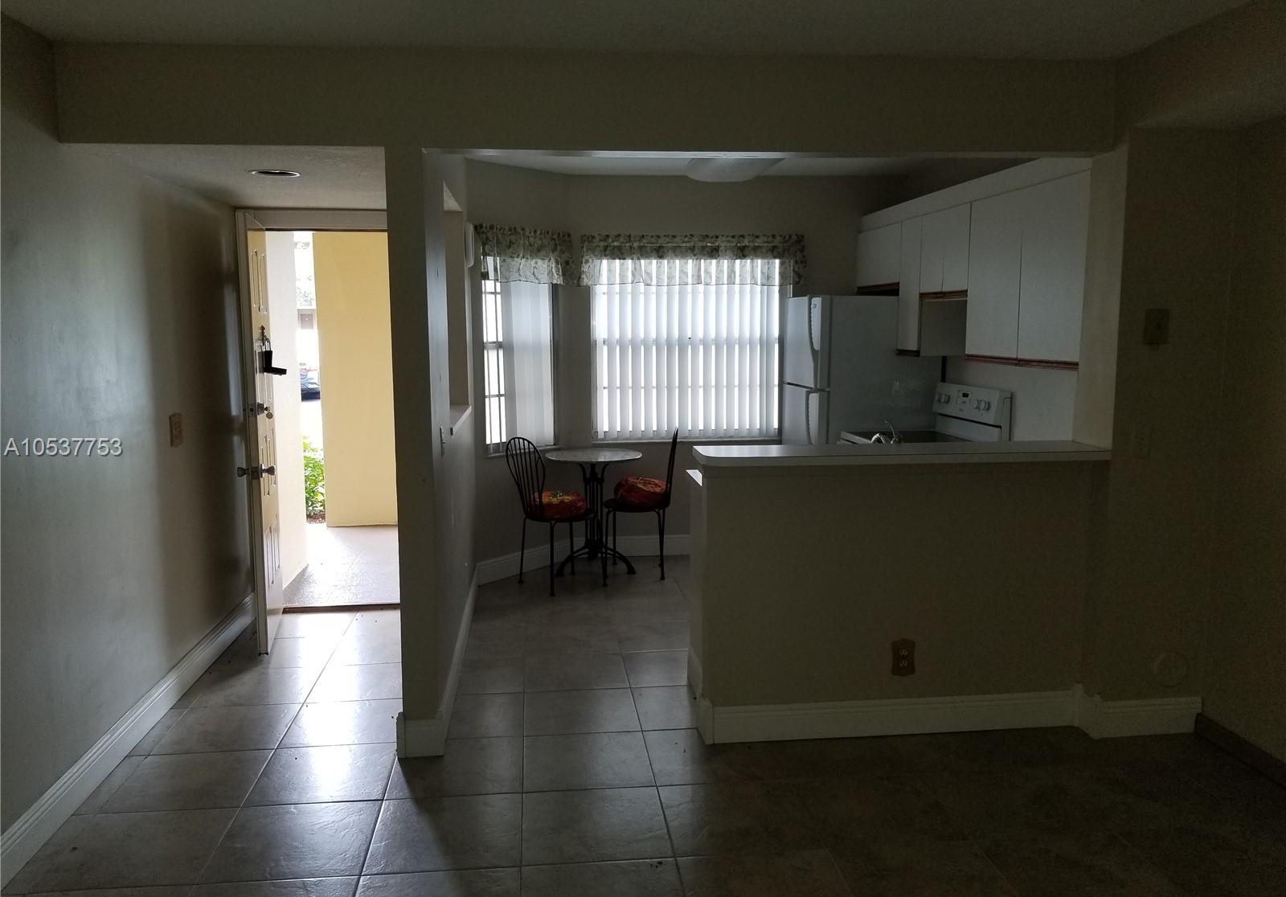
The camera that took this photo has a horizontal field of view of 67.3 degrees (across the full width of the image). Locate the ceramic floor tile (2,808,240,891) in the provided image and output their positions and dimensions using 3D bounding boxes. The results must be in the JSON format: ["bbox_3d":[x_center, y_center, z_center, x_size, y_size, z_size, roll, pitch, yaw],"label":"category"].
[{"bbox_3d":[-1.502,1.199,2.884,0.468,0.012,0.439,-1,8,-6],"label":"ceramic floor tile"}]

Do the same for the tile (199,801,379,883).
[{"bbox_3d":[-1.046,1.194,2.936,0.450,0.012,0.439,-1,8,-6],"label":"tile"}]

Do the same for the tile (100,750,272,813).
[{"bbox_3d":[-1.549,1.143,3.322,0.450,0.010,0.450,-1,7,-7],"label":"tile"}]

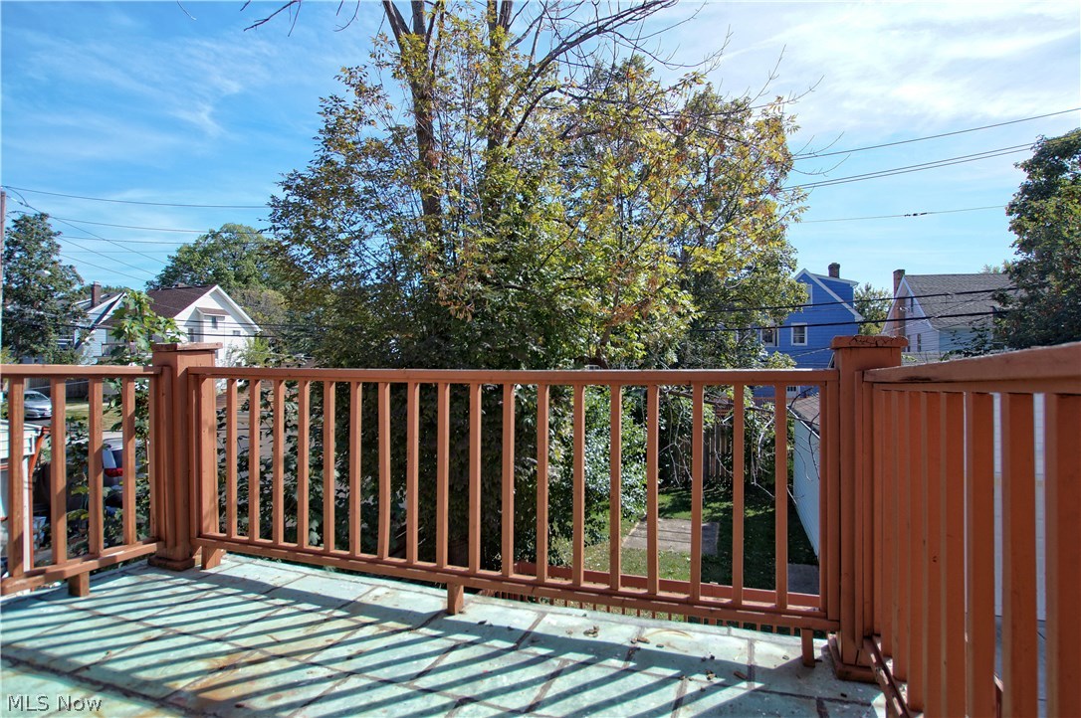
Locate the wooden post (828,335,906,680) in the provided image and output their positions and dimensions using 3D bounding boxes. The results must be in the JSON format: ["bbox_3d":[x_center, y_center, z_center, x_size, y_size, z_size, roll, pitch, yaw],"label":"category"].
[{"bbox_3d":[1.152,0.510,1.940,0.208,1.175,0.208,0,0,17],"label":"wooden post"}]

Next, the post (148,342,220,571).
[{"bbox_3d":[-1.930,0.510,2.930,0.225,1.180,0.225,0,0,22],"label":"post"}]

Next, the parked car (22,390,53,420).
[{"bbox_3d":[-27.400,2.390,28.400,4.500,1.430,1.800,0,0,23],"label":"parked car"}]

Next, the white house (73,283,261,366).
[{"bbox_3d":[-29.200,-1.150,41.800,11.200,8.600,8.600,0,0,20],"label":"white house"}]

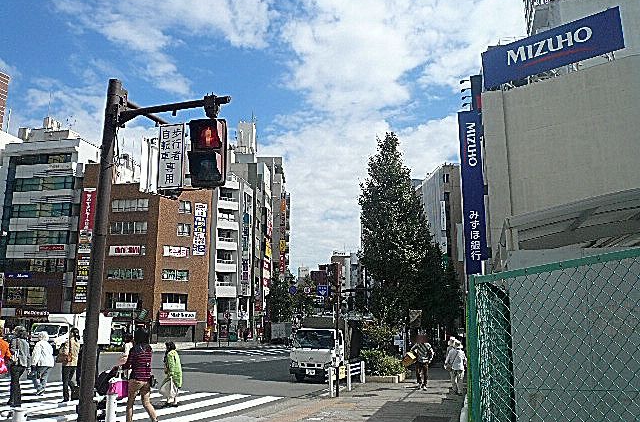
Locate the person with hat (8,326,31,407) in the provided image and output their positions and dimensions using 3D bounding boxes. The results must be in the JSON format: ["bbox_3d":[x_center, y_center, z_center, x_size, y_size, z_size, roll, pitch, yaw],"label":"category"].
[{"bbox_3d":[-6.554,3.382,11.291,0.420,1.685,0.500,-12,-17,41],"label":"person with hat"}]

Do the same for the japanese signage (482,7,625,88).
[{"bbox_3d":[9.210,-6.470,21.000,5.400,1.720,0.300,-11,-16,40],"label":"japanese signage"}]

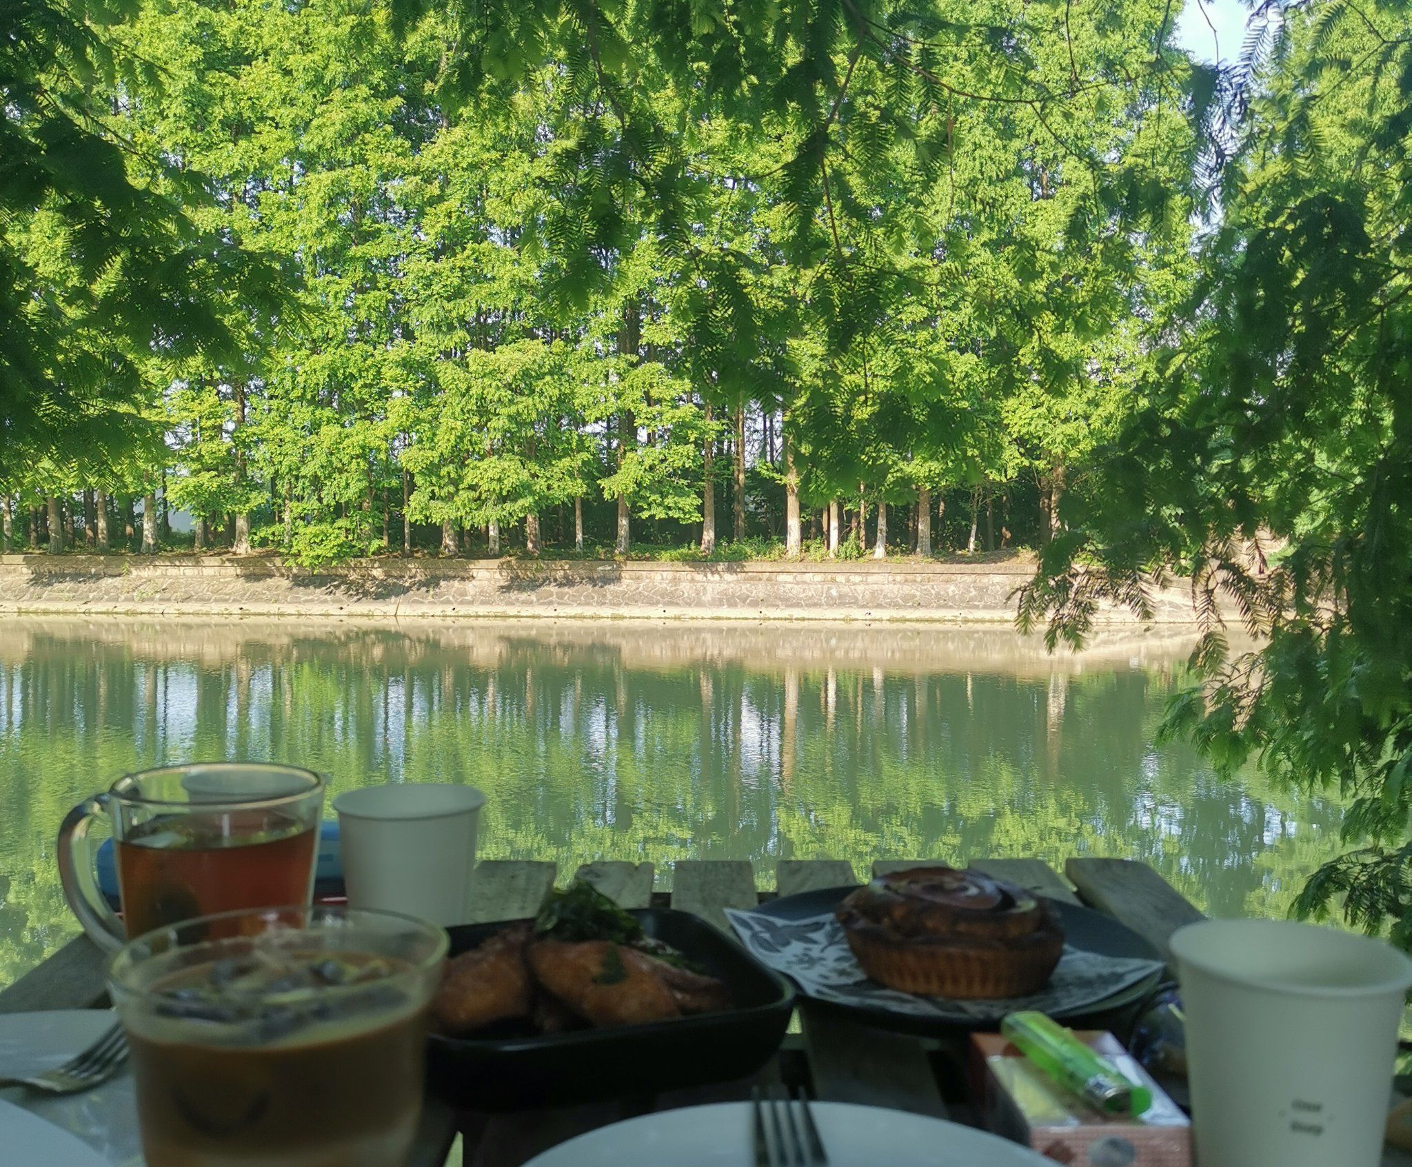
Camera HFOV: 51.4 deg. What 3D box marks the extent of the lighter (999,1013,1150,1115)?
[{"bbox_3d":[0.134,0.175,0.538,0.019,0.011,0.079,-1,4,-17],"label":"lighter"}]

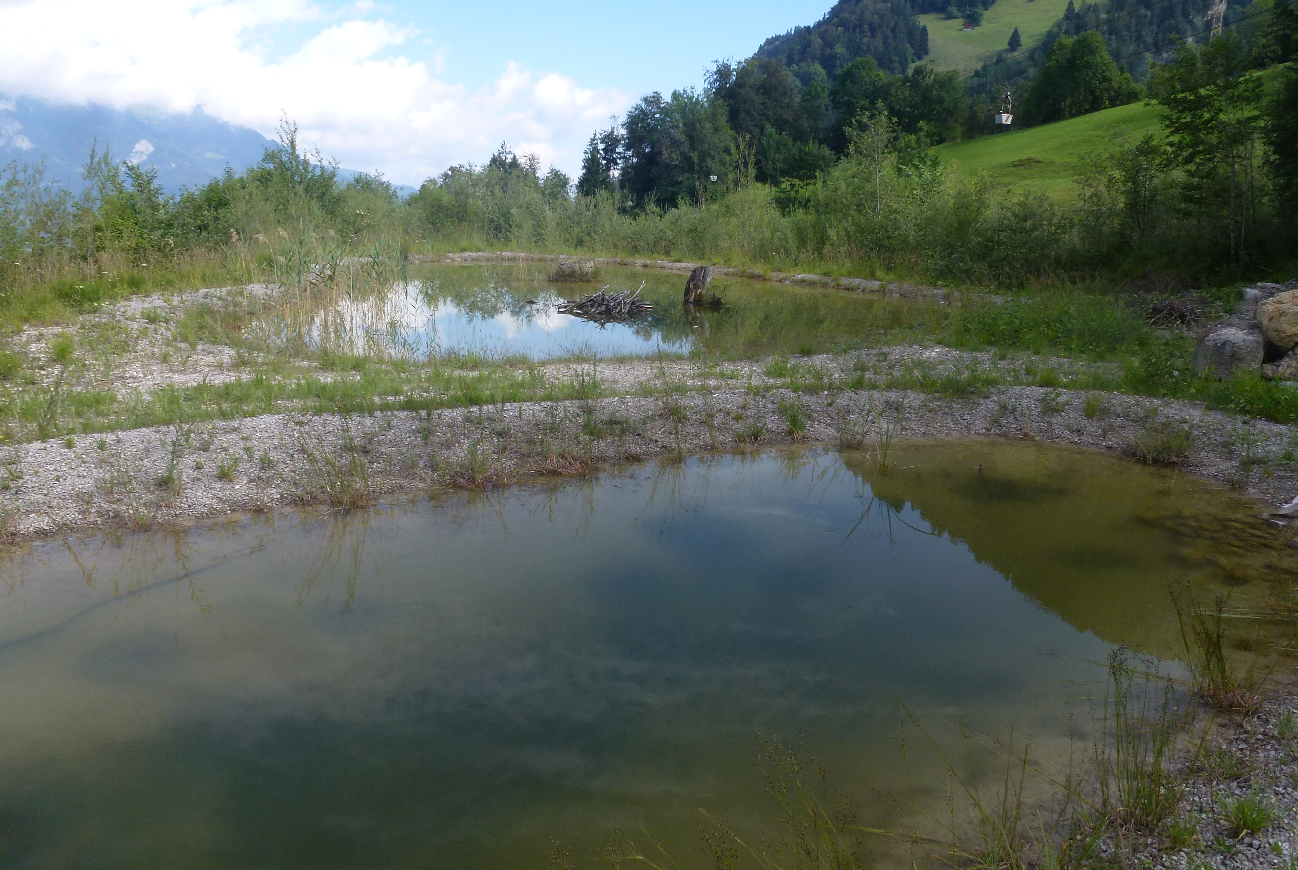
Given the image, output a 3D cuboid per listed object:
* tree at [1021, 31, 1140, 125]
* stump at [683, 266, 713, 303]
[{"bbox_3d":[48.872,-40.257,101.936,12.000,10.800,10.500,8,15,23],"label":"tree"},{"bbox_3d":[1.082,-3.243,19.378,0.560,0.800,0.500,3,14,3],"label":"stump"}]

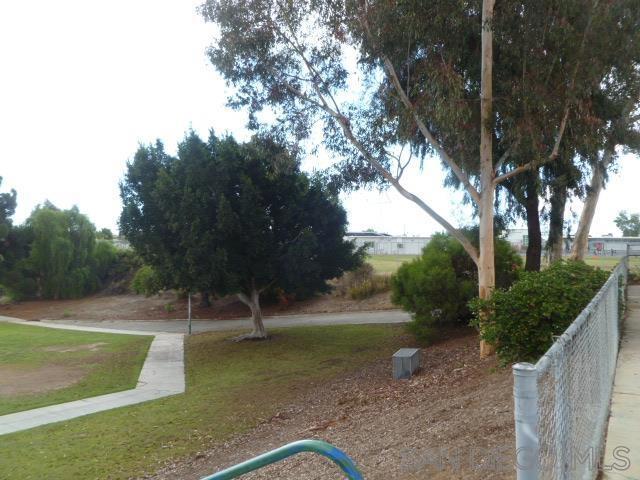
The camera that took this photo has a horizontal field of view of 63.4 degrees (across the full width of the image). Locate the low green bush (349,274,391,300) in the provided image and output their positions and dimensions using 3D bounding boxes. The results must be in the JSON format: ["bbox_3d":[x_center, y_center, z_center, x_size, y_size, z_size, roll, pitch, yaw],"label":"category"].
[{"bbox_3d":[2.821,2.650,29.500,2.350,1.340,1.900,0,-1,0],"label":"low green bush"}]

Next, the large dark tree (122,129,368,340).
[{"bbox_3d":[-3.260,-0.228,21.500,9.850,8.470,9.200,0,-1,0],"label":"large dark tree"}]

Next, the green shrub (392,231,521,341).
[{"bbox_3d":[4.219,1.406,16.000,3.880,3.330,3.600,0,-1,0],"label":"green shrub"}]

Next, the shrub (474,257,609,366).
[{"bbox_3d":[3.943,1.302,9.300,2.430,1.830,2.200,0,-1,0],"label":"shrub"}]

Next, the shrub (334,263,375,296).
[{"bbox_3d":[1.999,2.289,30.000,2.270,1.930,2.000,0,-1,0],"label":"shrub"}]

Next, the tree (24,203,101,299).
[{"bbox_3d":[-16.414,0.669,33.000,4.750,6.000,4.800,0,-1,0],"label":"tree"}]

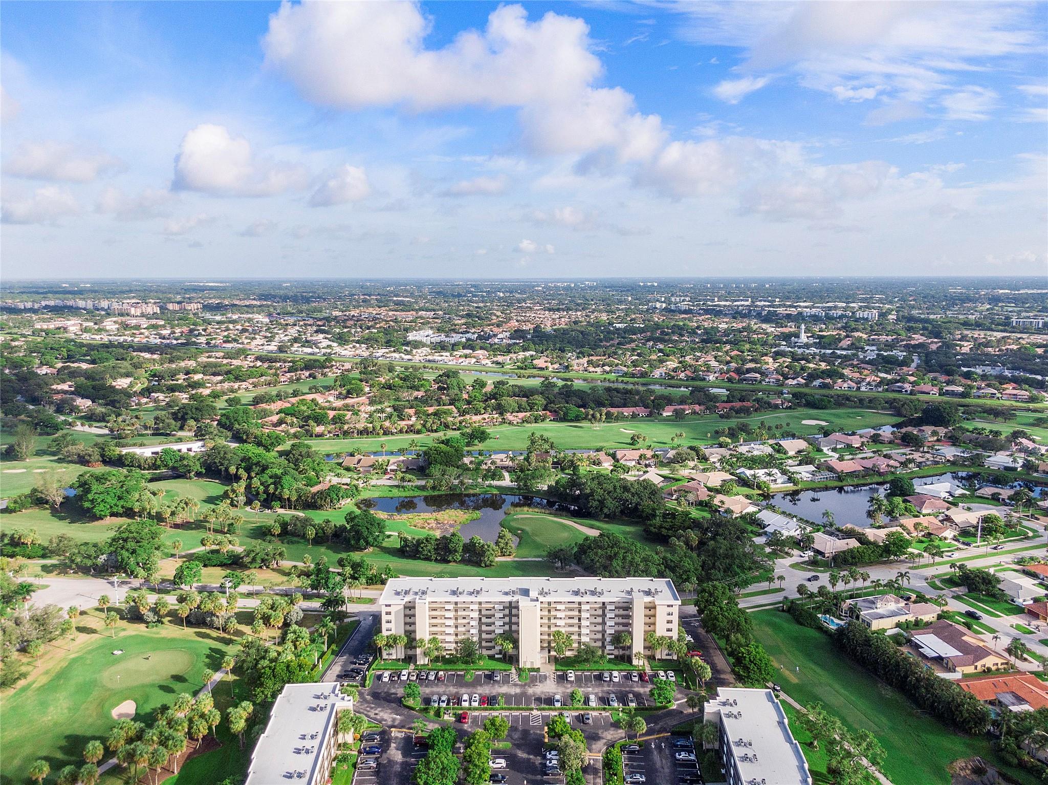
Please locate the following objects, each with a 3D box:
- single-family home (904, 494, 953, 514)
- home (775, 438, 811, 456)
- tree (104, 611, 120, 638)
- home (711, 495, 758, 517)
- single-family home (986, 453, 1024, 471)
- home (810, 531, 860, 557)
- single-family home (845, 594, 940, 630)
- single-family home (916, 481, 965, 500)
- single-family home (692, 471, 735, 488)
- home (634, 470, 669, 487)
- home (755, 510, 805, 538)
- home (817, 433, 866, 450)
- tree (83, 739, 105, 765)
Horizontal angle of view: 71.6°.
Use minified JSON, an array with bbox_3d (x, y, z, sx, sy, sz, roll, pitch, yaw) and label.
[{"bbox_3d":[209.660,57.210,375.560,18.500,4.500,19.500,-1,9,-4],"label":"single-family home"},{"bbox_3d":[183.850,37.143,497.083,20.000,6.000,18.000,-3,10,-17],"label":"home"},{"bbox_3d":[-138.067,77.930,243.645,4.700,9.200,4.700,0,9,0],"label":"tree"},{"bbox_3d":[108.631,57.614,374.329,19.500,5.500,20.500,-7,11,-35],"label":"home"},{"bbox_3d":[301.676,43.452,456.546,20.000,5.600,18.500,-9,13,-42],"label":"single-family home"},{"bbox_3d":[135.170,66.460,320.150,20.500,4.500,17.000,-3,10,-20],"label":"home"},{"bbox_3d":[130.120,76.330,256.750,29.920,5.600,16.100,-2,10,-12],"label":"single-family home"},{"bbox_3d":[226.616,53.521,396.333,21.000,5.600,20.500,-6,11,-33],"label":"single-family home"},{"bbox_3d":[110.700,49.970,419.780,23.000,4.800,22.000,-3,10,-17],"label":"single-family home"},{"bbox_3d":[70.270,50.390,416.460,17.000,5.200,19.000,6,11,33],"label":"home"},{"bbox_3d":[117.810,62.360,343.750,20.500,5.000,24.500,-5,10,-27],"label":"home"},{"bbox_3d":[222.140,34.635,511.593,28.000,6.000,21.000,-4,10,-21],"label":"home"},{"bbox_3d":[-103.071,88.530,174.956,4.900,10.000,4.900,0,9,0],"label":"tree"}]

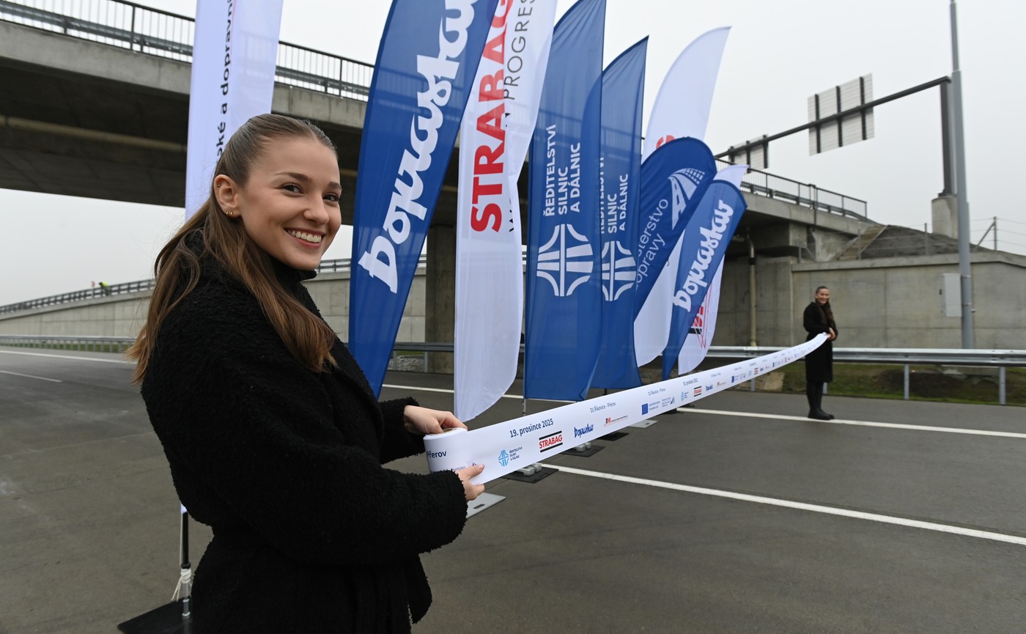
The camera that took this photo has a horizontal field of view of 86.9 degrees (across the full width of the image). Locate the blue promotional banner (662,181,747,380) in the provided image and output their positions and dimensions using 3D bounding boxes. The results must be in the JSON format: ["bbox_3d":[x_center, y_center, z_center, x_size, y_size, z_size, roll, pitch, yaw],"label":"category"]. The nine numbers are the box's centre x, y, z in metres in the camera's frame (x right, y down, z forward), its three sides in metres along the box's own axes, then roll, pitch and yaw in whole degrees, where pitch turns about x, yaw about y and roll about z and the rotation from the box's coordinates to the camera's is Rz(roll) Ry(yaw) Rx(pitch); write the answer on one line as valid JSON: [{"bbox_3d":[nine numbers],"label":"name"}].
[{"bbox_3d":[2.621,-0.450,7.452,1.139,2.838,0.150,-2,-4,35],"label":"blue promotional banner"}]

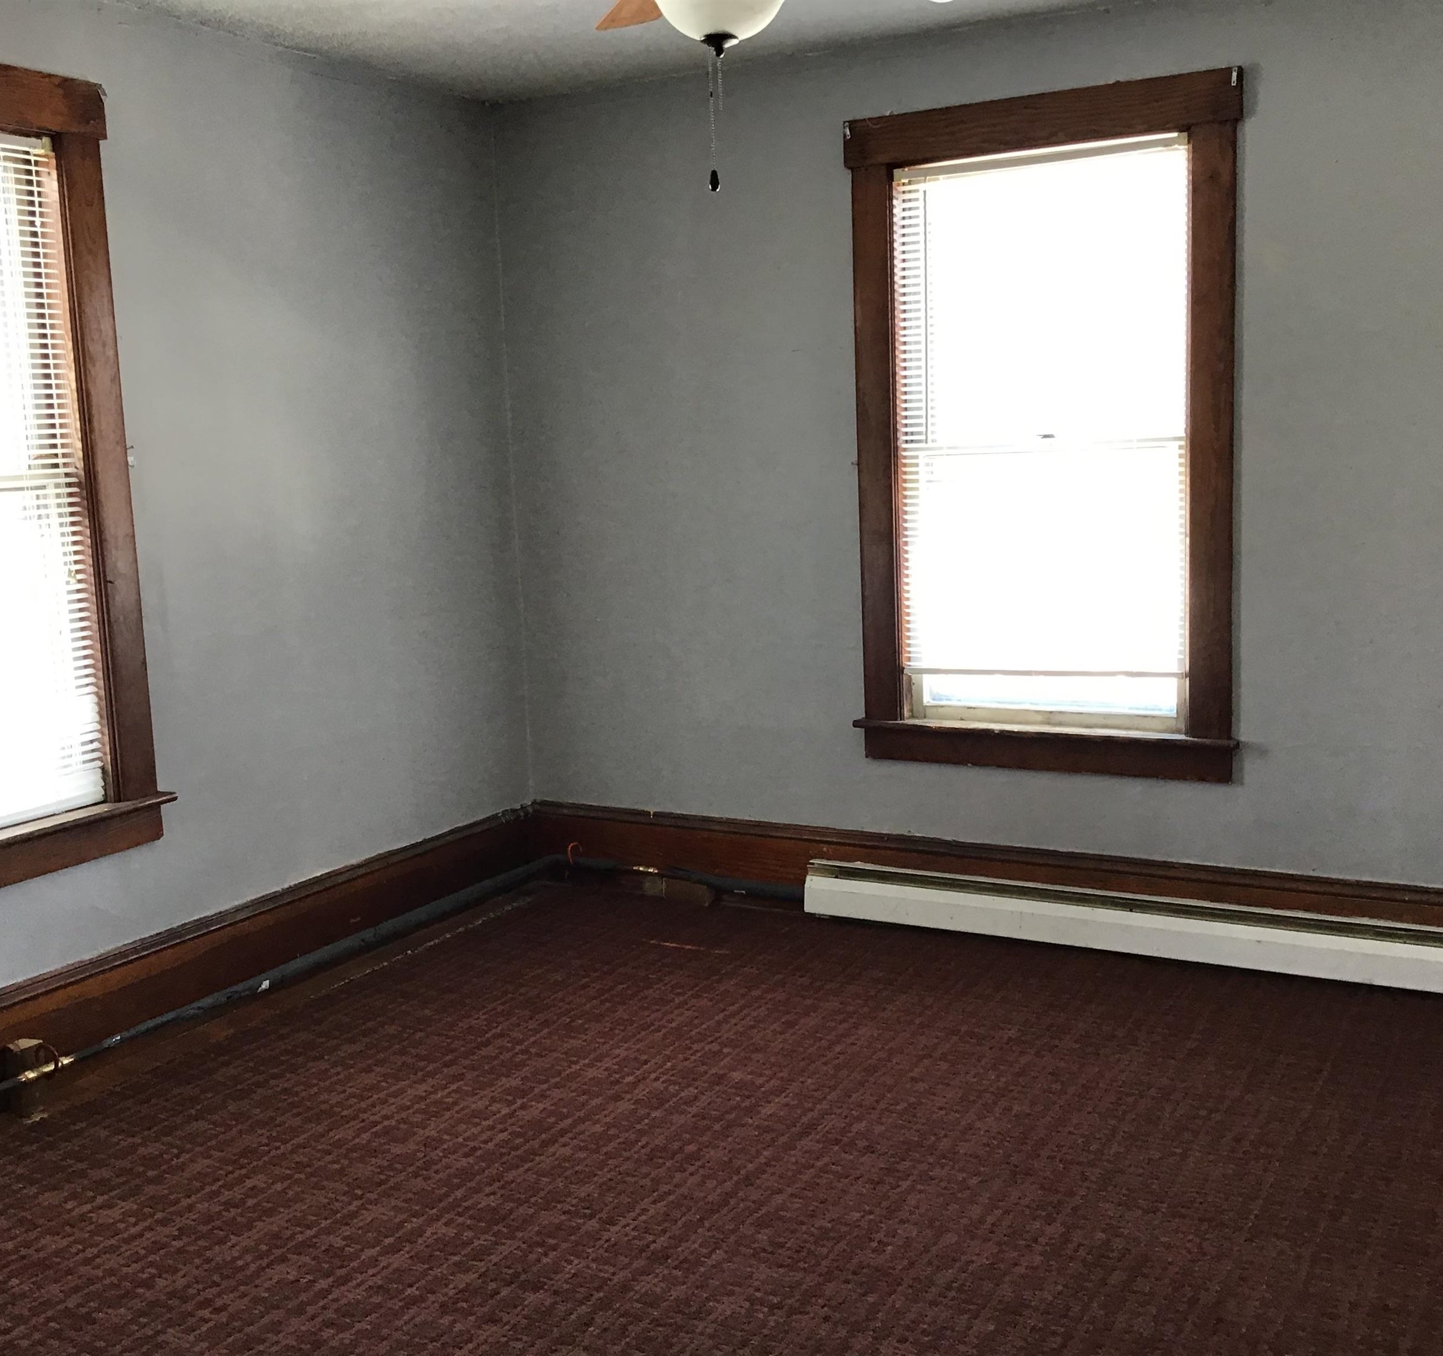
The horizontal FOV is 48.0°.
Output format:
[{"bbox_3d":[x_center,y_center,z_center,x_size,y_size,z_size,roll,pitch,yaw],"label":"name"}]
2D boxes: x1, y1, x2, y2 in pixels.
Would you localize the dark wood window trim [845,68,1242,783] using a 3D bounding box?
[{"bbox_3d":[0.817,-0.611,4.213,1.040,1.737,0.070,3,10,29],"label":"dark wood window trim"}]

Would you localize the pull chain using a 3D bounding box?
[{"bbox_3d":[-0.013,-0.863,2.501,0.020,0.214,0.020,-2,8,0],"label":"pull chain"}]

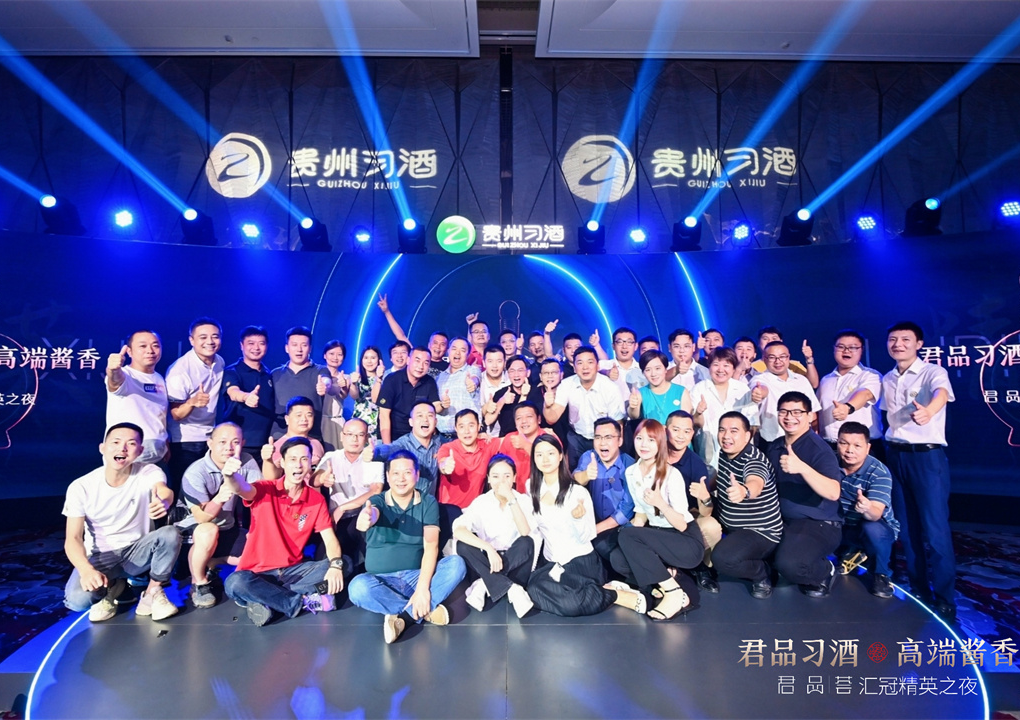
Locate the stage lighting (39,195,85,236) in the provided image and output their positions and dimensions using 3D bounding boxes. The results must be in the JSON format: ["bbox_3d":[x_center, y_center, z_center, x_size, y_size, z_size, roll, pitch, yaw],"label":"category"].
[{"bbox_3d":[-4.851,-1.522,5.541,0.340,0.430,0.330,0,-4,-3],"label":"stage lighting"}]

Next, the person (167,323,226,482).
[{"bbox_3d":[-2.115,0.614,3.451,0.480,1.730,0.420,3,-4,-42],"label":"person"}]

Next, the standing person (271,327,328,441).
[{"bbox_3d":[-1.438,0.637,3.485,0.470,1.732,0.360,0,-1,-18],"label":"standing person"}]

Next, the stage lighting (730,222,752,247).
[{"bbox_3d":[2.950,-1.575,6.498,0.260,0.330,0.230,0,-3,8],"label":"stage lighting"}]

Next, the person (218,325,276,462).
[{"bbox_3d":[-1.793,0.637,3.485,0.470,1.732,0.420,0,-1,-32],"label":"person"}]

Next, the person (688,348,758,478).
[{"bbox_3d":[1.549,0.638,3.716,0.520,1.530,0.380,-1,-4,14],"label":"person"}]

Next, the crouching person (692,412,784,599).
[{"bbox_3d":[1.530,0.917,3.414,0.640,1.120,0.520,3,-4,-44],"label":"crouching person"}]

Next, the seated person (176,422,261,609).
[{"bbox_3d":[-1.905,0.937,3.333,0.520,1.070,0.720,2,-4,-26],"label":"seated person"}]

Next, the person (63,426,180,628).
[{"bbox_3d":[-2.125,0.829,2.811,0.600,1.000,0.620,2,-4,-27],"label":"person"}]

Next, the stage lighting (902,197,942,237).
[{"bbox_3d":[4.801,-1.641,5.951,0.330,0.400,0.310,0,-3,-8],"label":"stage lighting"}]

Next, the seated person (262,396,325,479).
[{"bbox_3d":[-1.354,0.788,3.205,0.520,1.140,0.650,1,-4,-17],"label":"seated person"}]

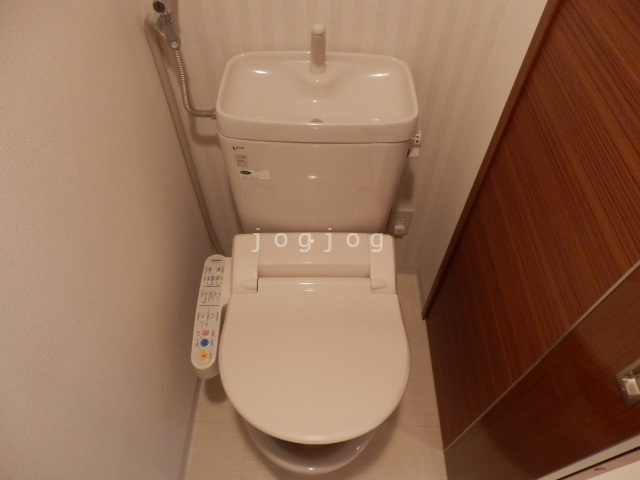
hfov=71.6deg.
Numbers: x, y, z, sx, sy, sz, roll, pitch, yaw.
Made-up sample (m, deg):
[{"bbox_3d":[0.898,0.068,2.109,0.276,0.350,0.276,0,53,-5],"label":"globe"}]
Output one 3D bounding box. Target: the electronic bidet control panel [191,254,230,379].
[{"bbox_3d":[-0.245,0.176,1.044,0.067,0.059,0.278,-1,59,0],"label":"electronic bidet control panel"}]

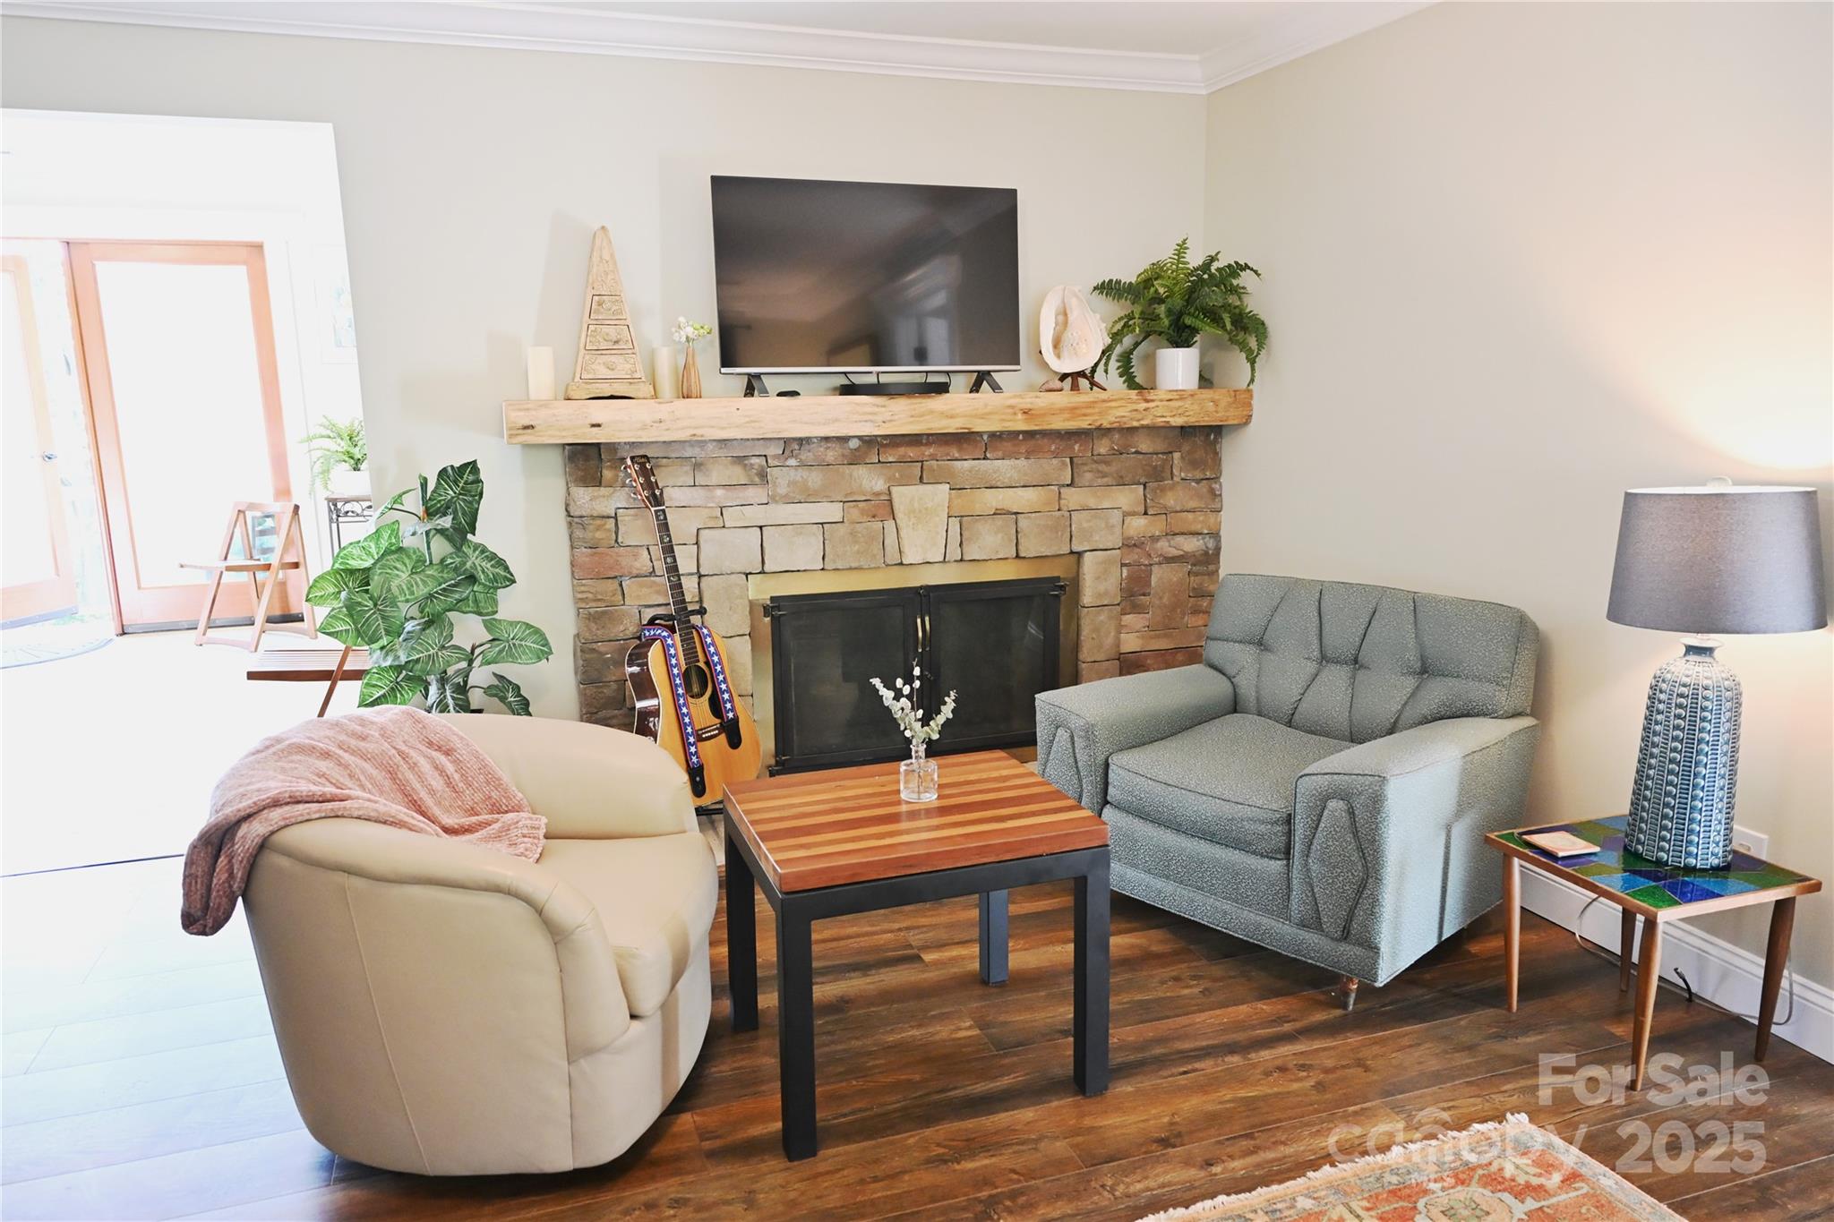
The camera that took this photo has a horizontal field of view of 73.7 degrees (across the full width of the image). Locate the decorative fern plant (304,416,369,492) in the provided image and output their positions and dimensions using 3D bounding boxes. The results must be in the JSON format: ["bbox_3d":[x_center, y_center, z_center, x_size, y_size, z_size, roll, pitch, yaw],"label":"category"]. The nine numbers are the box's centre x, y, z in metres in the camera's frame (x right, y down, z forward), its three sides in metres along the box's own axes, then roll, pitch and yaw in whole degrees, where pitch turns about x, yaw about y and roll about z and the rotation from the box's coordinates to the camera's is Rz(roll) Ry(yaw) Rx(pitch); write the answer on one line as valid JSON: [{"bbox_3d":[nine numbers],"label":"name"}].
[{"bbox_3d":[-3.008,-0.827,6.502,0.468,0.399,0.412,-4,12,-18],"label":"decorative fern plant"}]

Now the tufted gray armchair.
[{"bbox_3d":[0.923,0.391,3.114,0.762,0.785,0.968,-10,14,-41],"label":"tufted gray armchair"}]

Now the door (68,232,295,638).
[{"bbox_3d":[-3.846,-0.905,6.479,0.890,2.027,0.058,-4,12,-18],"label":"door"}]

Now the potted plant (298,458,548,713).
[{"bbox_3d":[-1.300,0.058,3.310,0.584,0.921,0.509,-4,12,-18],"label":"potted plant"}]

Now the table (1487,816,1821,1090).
[{"bbox_3d":[1.484,0.693,2.514,0.414,0.397,0.414,-4,11,-18],"label":"table"}]

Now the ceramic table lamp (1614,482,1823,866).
[{"bbox_3d":[1.558,0.121,2.428,0.365,0.757,0.365,-4,11,-18],"label":"ceramic table lamp"}]

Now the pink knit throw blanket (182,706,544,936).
[{"bbox_3d":[-0.986,0.380,2.212,0.600,0.290,0.630,-4,11,-18],"label":"pink knit throw blanket"}]

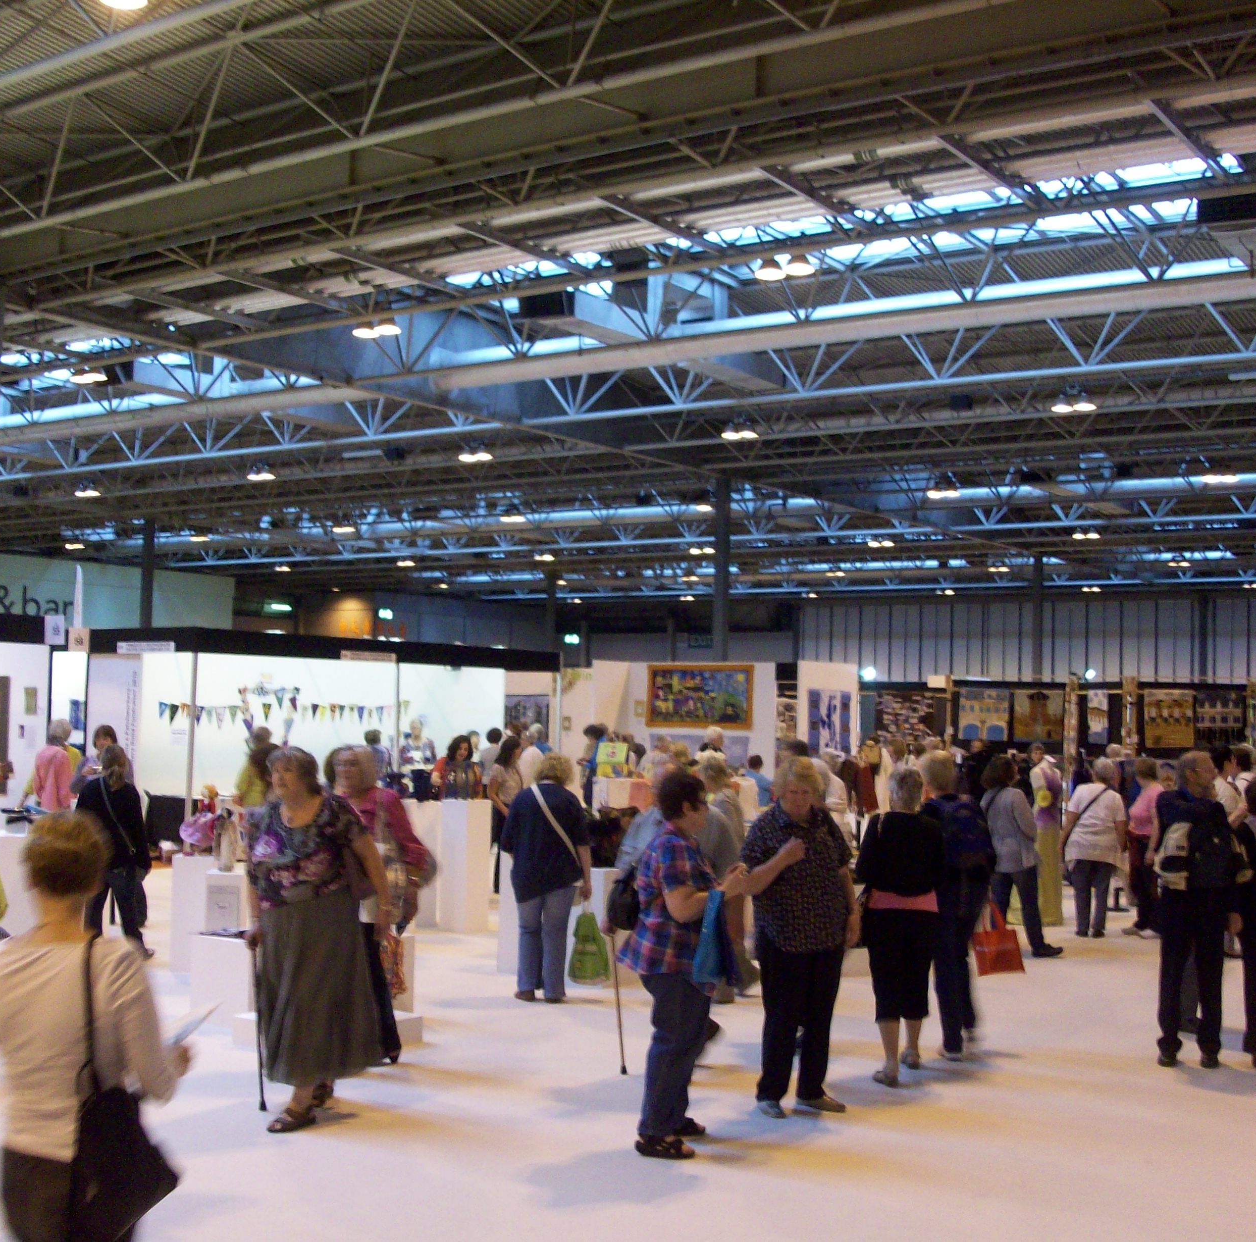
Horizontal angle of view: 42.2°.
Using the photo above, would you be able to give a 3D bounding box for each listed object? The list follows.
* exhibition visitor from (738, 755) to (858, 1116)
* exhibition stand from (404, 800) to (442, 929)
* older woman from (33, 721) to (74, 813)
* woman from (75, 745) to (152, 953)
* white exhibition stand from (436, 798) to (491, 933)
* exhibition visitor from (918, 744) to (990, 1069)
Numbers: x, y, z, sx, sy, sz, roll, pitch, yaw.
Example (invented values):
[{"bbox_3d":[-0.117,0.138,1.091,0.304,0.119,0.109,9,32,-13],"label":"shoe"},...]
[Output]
[{"bbox_3d":[0.811,1.450,7.612,0.550,1.631,0.350,2,-4,-6],"label":"exhibition visitor"},{"bbox_3d":[-1.630,2.011,13.614,0.290,1.070,0.290,-1,-4,32],"label":"exhibition stand"},{"bbox_3d":[-4.325,1.586,12.145,0.410,1.691,0.310,1,-4,7],"label":"older woman"},{"bbox_3d":[-3.751,1.652,12.021,0.480,1.510,0.400,2,-3,-9],"label":"woman"},{"bbox_3d":[-1.341,2.007,13.434,0.290,1.070,0.290,-1,-4,32],"label":"white exhibition stand"},{"bbox_3d":[1.831,1.556,9.066,0.440,1.658,0.420,3,-4,-22],"label":"exhibition visitor"}]

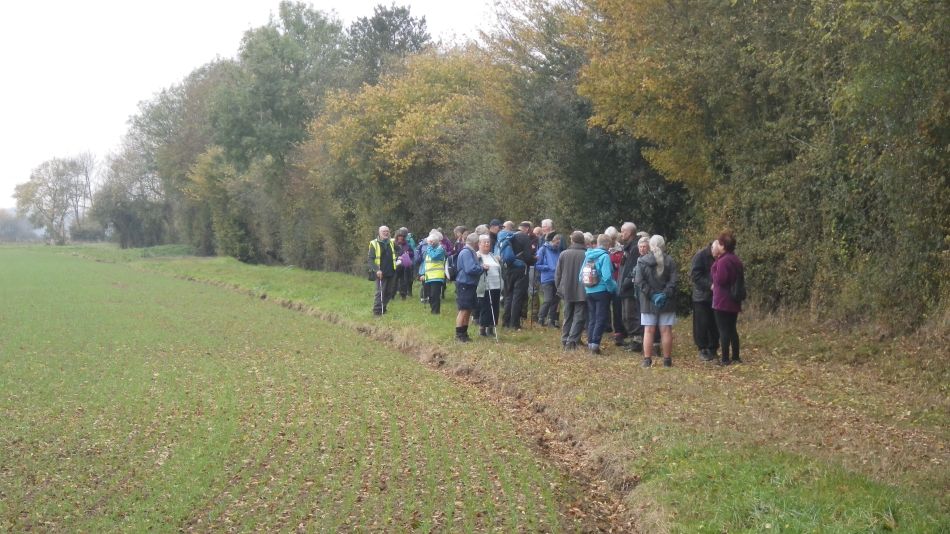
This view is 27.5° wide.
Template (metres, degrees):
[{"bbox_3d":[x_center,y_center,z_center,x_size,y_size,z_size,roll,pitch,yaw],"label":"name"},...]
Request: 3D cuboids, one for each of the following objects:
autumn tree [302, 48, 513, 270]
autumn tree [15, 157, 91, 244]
[{"bbox_3d":[-2.193,-3.346,63.000,6.800,7.600,6.000,0,1,0],"label":"autumn tree"},{"bbox_3d":[-42.483,-6.687,195.000,7.700,8.900,7.000,0,1,0],"label":"autumn tree"}]

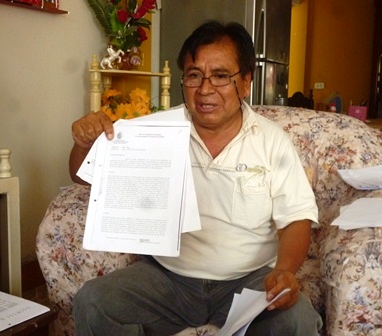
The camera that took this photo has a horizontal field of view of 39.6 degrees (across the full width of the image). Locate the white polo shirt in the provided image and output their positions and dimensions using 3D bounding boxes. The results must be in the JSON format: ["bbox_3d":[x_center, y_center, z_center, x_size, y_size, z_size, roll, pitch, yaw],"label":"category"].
[{"bbox_3d":[0.060,0.062,1.340,0.500,0.470,0.310,3,4,10],"label":"white polo shirt"}]

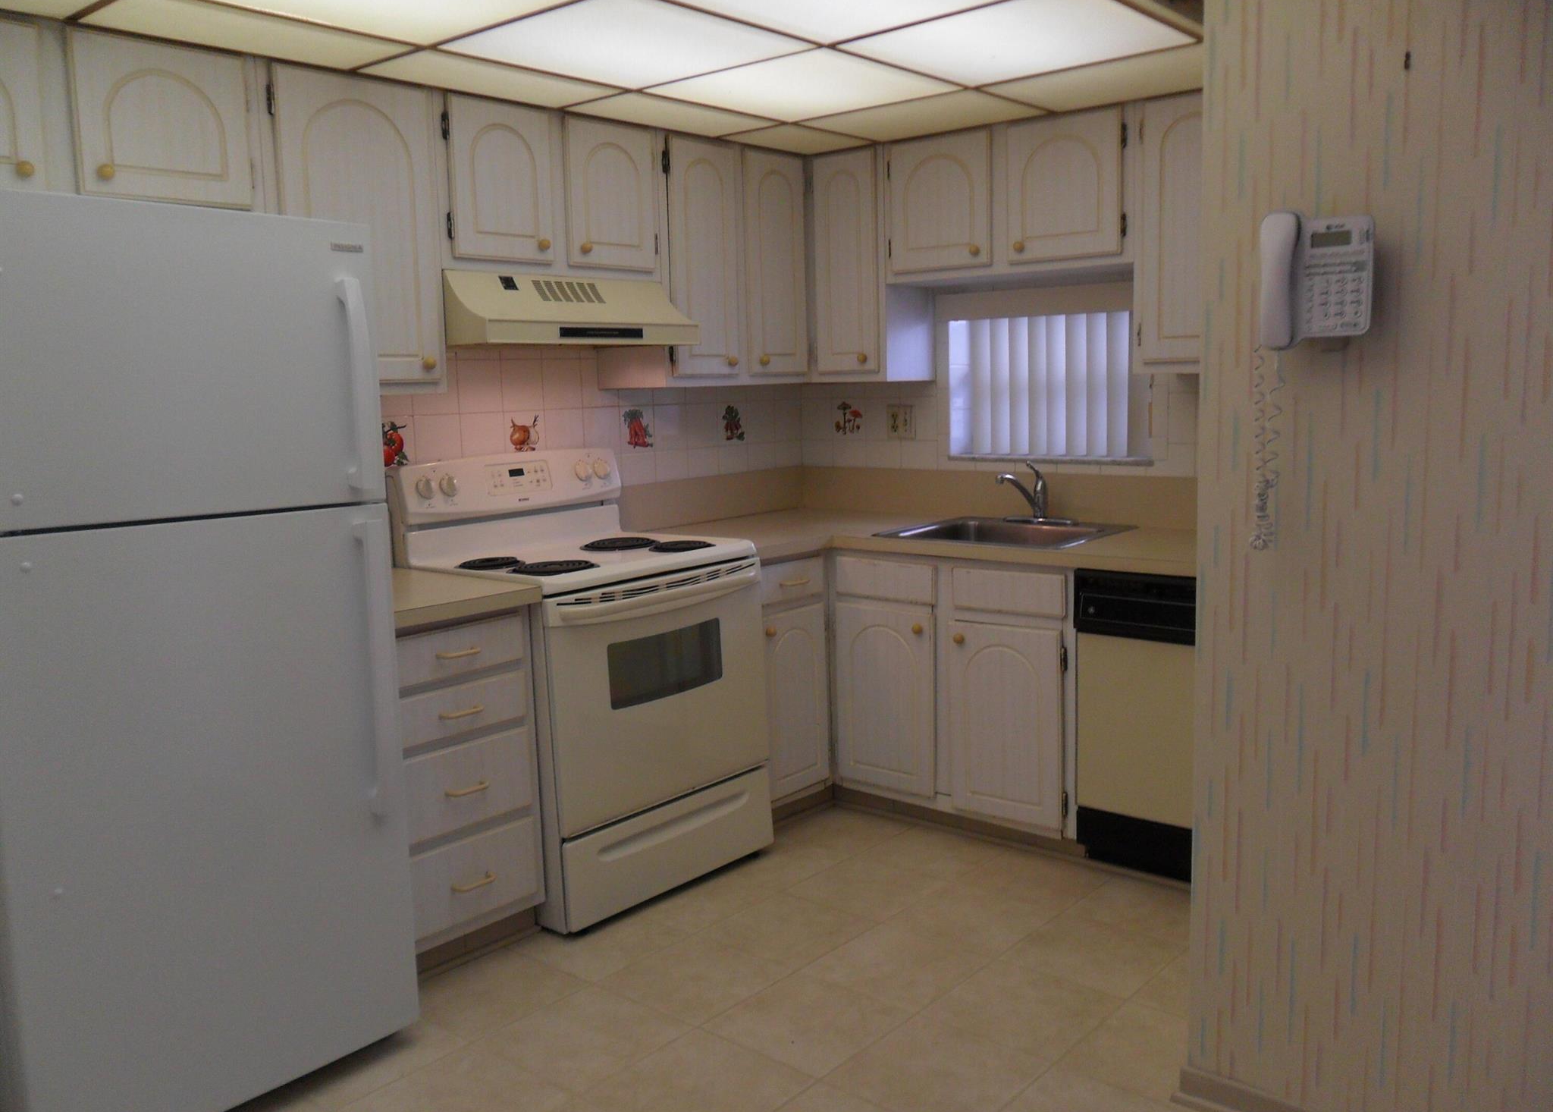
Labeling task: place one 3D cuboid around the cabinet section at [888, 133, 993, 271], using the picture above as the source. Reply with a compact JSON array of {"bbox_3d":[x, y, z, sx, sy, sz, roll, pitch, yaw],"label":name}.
[{"bbox_3d":[0.604,-1.104,3.853,0.371,0.404,0.320,6,11,41],"label":"cabinet section"}]

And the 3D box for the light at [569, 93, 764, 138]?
[{"bbox_3d":[-0.274,-1.217,3.352,0.282,0.030,0.572,5,11,40],"label":"light"}]

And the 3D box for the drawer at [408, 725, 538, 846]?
[{"bbox_3d":[-0.877,0.525,2.984,0.410,0.205,0.365,6,11,40],"label":"drawer"}]

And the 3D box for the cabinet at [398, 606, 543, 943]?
[{"bbox_3d":[-0.954,0.519,3.047,0.610,0.812,0.450,6,11,40],"label":"cabinet"}]

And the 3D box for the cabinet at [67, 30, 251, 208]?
[{"bbox_3d":[-1.339,-0.880,2.534,0.295,0.340,0.360,5,11,40],"label":"cabinet"}]

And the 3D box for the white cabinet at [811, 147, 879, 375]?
[{"bbox_3d":[0.333,-0.982,4.133,0.295,0.735,0.325,6,11,40],"label":"white cabinet"}]

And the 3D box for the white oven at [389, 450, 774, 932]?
[{"bbox_3d":[-0.526,0.318,3.461,0.710,1.185,0.782,6,11,40],"label":"white oven"}]

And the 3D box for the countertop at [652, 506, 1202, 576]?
[{"bbox_3d":[0.575,-0.026,3.549,2.050,0.043,0.930,5,11,40],"label":"countertop"}]

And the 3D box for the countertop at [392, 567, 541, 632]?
[{"bbox_3d":[-0.967,0.098,2.984,0.649,0.041,0.457,6,11,40],"label":"countertop"}]

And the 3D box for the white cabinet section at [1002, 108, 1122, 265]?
[{"bbox_3d":[0.922,-1.071,3.579,0.368,0.404,0.320,6,11,41],"label":"white cabinet section"}]

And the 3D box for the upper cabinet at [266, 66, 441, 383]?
[{"bbox_3d":[-1.061,-0.755,2.891,0.295,0.720,0.420,5,11,40],"label":"upper cabinet"}]

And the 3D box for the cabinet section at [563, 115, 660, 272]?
[{"bbox_3d":[-0.585,-1.025,3.525,0.320,0.404,0.335,6,11,41],"label":"cabinet section"}]

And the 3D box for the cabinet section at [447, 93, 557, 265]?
[{"bbox_3d":[-0.825,-0.979,3.253,0.320,0.404,0.336,6,11,41],"label":"cabinet section"}]

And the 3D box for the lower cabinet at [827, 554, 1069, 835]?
[{"bbox_3d":[0.667,0.347,3.765,0.835,0.764,0.580,5,11,40],"label":"lower cabinet"}]

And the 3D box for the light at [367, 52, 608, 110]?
[{"bbox_3d":[-0.661,-1.139,2.901,0.282,0.030,0.583,5,11,40],"label":"light"}]

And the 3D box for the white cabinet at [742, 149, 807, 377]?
[{"bbox_3d":[-0.112,-0.943,3.995,0.295,0.720,0.325,5,11,40],"label":"white cabinet"}]

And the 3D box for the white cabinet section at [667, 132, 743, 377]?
[{"bbox_3d":[-0.341,-0.920,3.838,0.335,0.735,0.340,6,11,40],"label":"white cabinet section"}]

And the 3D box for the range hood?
[{"bbox_3d":[-0.647,-0.682,3.400,0.475,0.193,0.755,6,11,40],"label":"range hood"}]

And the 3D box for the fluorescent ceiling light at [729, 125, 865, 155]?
[{"bbox_3d":[0.069,-1.316,3.808,0.305,0.035,0.440,6,11,40],"label":"fluorescent ceiling light"}]

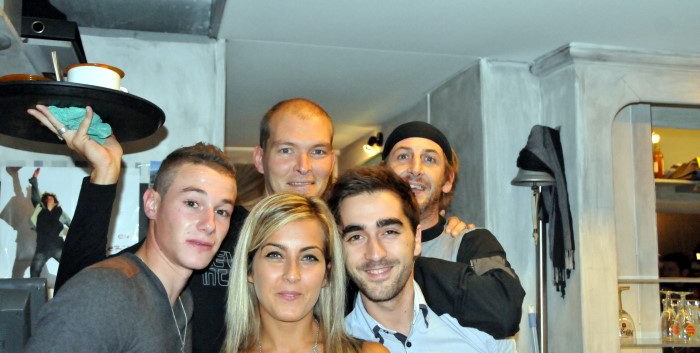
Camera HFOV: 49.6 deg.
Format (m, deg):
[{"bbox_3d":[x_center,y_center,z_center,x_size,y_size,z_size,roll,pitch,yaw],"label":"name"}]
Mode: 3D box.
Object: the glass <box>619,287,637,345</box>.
[{"bbox_3d":[0.859,0.441,2.400,0.093,0.177,0.093,-1,-6,0],"label":"glass"}]

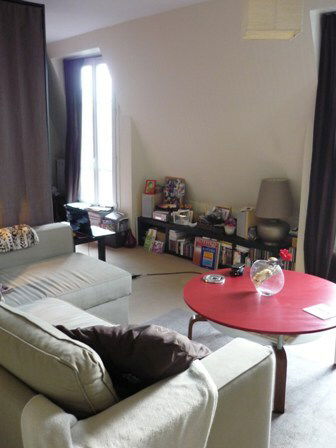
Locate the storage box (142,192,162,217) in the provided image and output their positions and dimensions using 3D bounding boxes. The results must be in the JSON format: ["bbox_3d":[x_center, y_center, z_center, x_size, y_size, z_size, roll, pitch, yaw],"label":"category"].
[{"bbox_3d":[-0.197,-0.238,5.420,0.230,0.300,0.130,-11,17,-42],"label":"storage box"}]

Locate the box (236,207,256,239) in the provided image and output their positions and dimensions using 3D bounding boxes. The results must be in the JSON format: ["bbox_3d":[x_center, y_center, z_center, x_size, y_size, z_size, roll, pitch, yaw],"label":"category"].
[{"bbox_3d":[0.835,0.001,4.370,0.240,0.290,0.105,-11,17,-42],"label":"box"}]

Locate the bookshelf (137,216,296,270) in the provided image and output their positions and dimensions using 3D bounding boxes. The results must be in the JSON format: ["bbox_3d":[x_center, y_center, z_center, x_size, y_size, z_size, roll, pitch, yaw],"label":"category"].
[{"bbox_3d":[0.435,0.234,4.838,0.280,0.368,2.100,-11,17,-42],"label":"bookshelf"}]

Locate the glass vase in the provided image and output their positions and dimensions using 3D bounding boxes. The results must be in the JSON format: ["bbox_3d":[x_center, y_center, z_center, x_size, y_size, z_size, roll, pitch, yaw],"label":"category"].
[{"bbox_3d":[0.638,0.327,2.728,0.205,0.215,0.205,3,13,11],"label":"glass vase"}]

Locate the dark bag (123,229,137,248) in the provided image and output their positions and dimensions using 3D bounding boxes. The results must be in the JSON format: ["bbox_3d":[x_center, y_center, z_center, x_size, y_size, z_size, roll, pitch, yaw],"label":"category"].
[{"bbox_3d":[-0.422,0.147,4.741,0.165,0.215,0.130,0,12,-5],"label":"dark bag"}]

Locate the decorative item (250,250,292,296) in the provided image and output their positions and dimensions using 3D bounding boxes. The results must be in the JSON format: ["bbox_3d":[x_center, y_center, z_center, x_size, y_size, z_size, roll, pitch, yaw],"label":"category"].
[{"bbox_3d":[0.662,0.306,2.741,0.250,0.250,0.210,3,13,11],"label":"decorative item"}]

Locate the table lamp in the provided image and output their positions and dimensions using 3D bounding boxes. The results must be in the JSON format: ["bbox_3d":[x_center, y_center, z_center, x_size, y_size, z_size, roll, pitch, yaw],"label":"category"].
[{"bbox_3d":[1.045,-0.107,4.120,0.345,0.610,0.345,-11,17,-42],"label":"table lamp"}]

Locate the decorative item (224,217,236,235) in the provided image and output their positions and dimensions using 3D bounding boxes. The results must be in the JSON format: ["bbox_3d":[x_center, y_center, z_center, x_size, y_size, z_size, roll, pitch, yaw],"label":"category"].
[{"bbox_3d":[0.654,0.027,4.482,0.125,0.190,0.125,0,12,0],"label":"decorative item"}]

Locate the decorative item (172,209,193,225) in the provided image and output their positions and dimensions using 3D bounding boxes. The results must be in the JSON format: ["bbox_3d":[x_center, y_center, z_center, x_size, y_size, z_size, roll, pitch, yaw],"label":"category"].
[{"bbox_3d":[0.166,-0.087,5.030,0.210,0.175,0.110,7,14,29],"label":"decorative item"}]

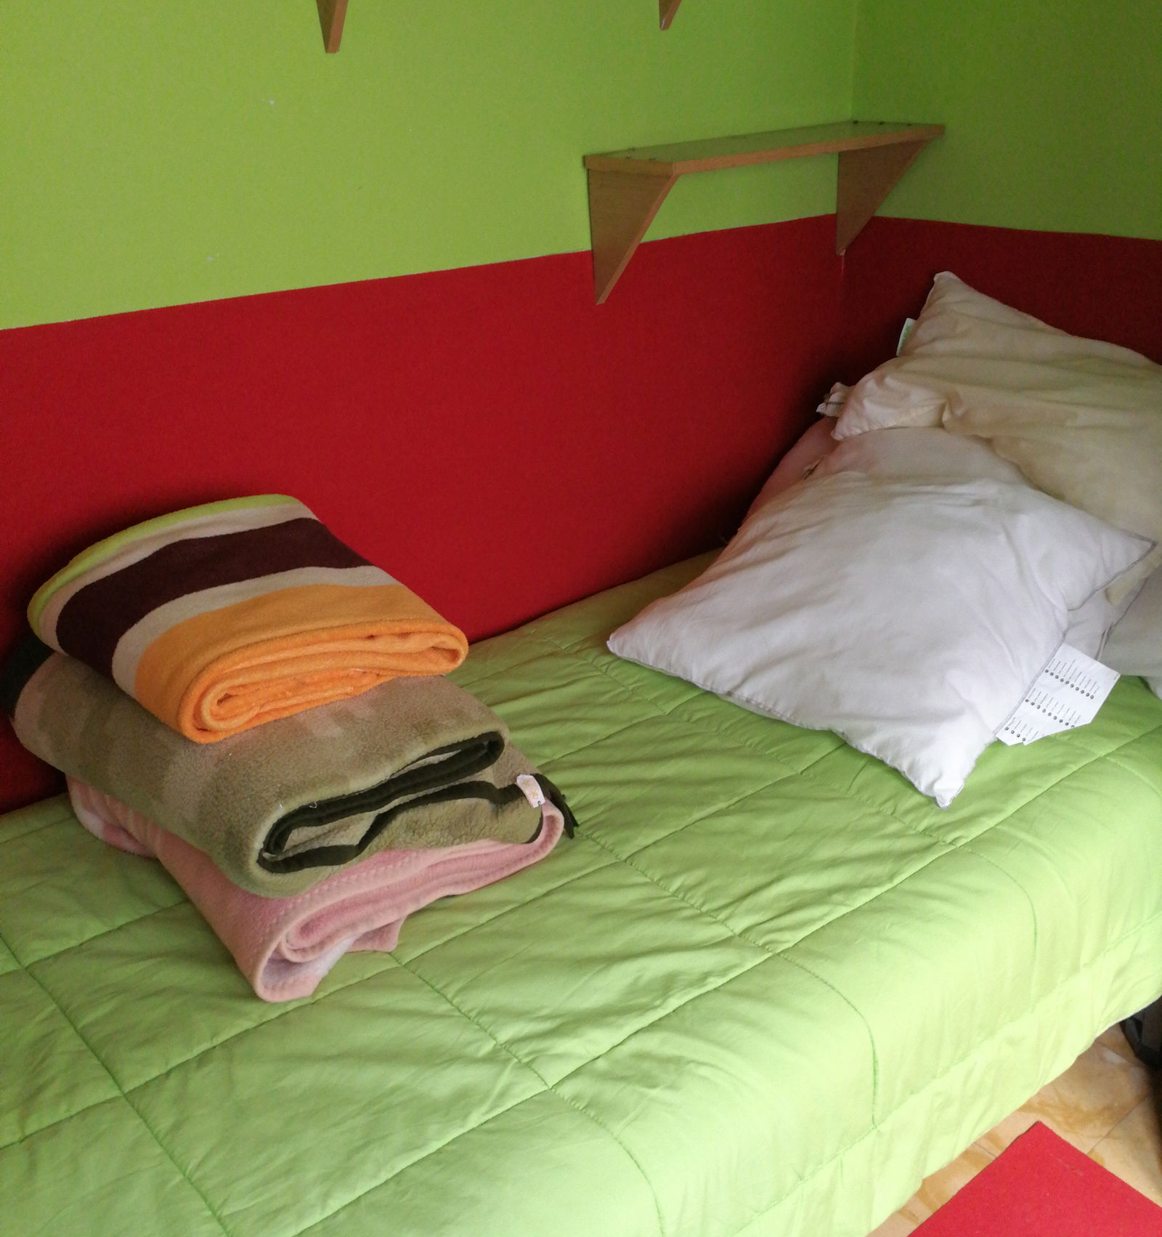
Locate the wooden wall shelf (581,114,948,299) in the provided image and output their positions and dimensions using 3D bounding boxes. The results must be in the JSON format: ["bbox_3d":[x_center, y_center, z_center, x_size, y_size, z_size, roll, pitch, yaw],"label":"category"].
[{"bbox_3d":[0.305,-0.646,1.930,0.585,0.220,0.202,-21,31,-32],"label":"wooden wall shelf"}]

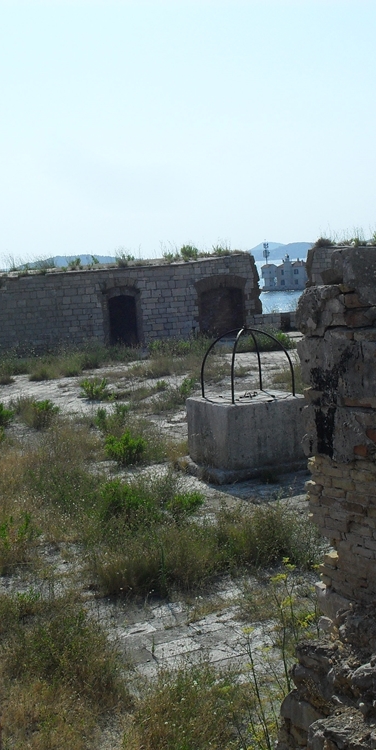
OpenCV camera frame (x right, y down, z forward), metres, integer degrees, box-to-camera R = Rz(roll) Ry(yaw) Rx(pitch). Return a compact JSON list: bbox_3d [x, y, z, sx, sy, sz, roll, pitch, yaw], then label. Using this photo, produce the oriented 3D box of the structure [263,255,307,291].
[{"bbox_3d":[31.985,-33.617,330.000,16.500,12.200,11.000,-3,6,6],"label":"structure"}]

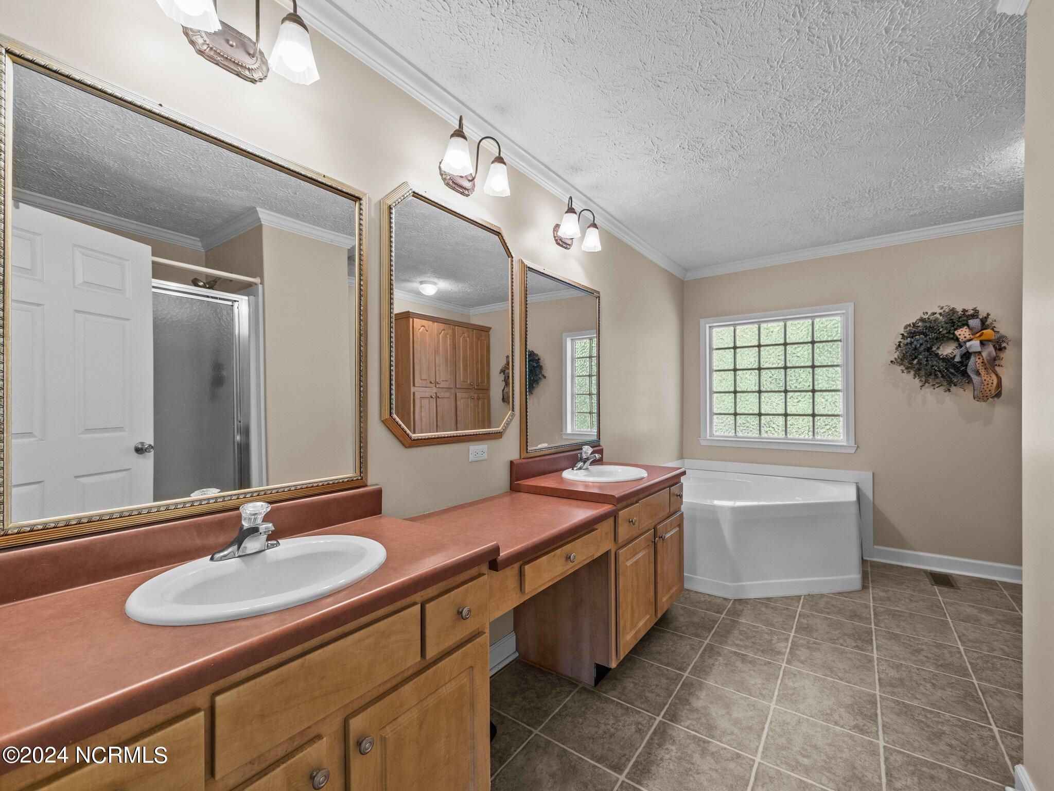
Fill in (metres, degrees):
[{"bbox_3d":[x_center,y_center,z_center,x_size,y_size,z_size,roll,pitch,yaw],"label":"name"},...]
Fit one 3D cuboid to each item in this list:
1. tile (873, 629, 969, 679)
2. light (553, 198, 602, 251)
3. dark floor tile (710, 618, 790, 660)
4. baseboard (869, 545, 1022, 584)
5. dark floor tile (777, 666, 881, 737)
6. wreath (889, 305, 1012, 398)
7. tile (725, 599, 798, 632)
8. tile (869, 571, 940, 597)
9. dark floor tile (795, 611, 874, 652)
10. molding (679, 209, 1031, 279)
[{"bbox_3d":[1.899,1.245,2.065,0.330,0.010,0.323,0,0,36],"label":"tile"},{"bbox_3d":[0.277,-0.951,2.387,0.170,0.245,0.350,-1,-1,38],"label":"light"},{"bbox_3d":[1.145,1.246,2.185,0.330,0.010,0.323,0,0,36],"label":"dark floor tile"},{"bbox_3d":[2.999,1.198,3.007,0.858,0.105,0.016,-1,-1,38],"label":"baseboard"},{"bbox_3d":[1.222,1.245,1.737,0.328,0.010,0.328,-1,-1,38],"label":"dark floor tile"},{"bbox_3d":[2.897,-0.290,2.949,0.570,0.630,0.170,0,0,38],"label":"wreath"},{"bbox_3d":[1.344,1.248,2.441,0.330,0.010,0.323,0,0,36],"label":"tile"},{"bbox_3d":[2.492,1.255,2.831,0.328,0.010,0.328,-1,-1,38],"label":"tile"},{"bbox_3d":[1.622,1.246,2.253,0.330,0.010,0.323,0,0,36],"label":"dark floor tile"},{"bbox_3d":[2.451,-1.159,3.421,2.365,0.068,0.065,-1,-1,38],"label":"molding"}]

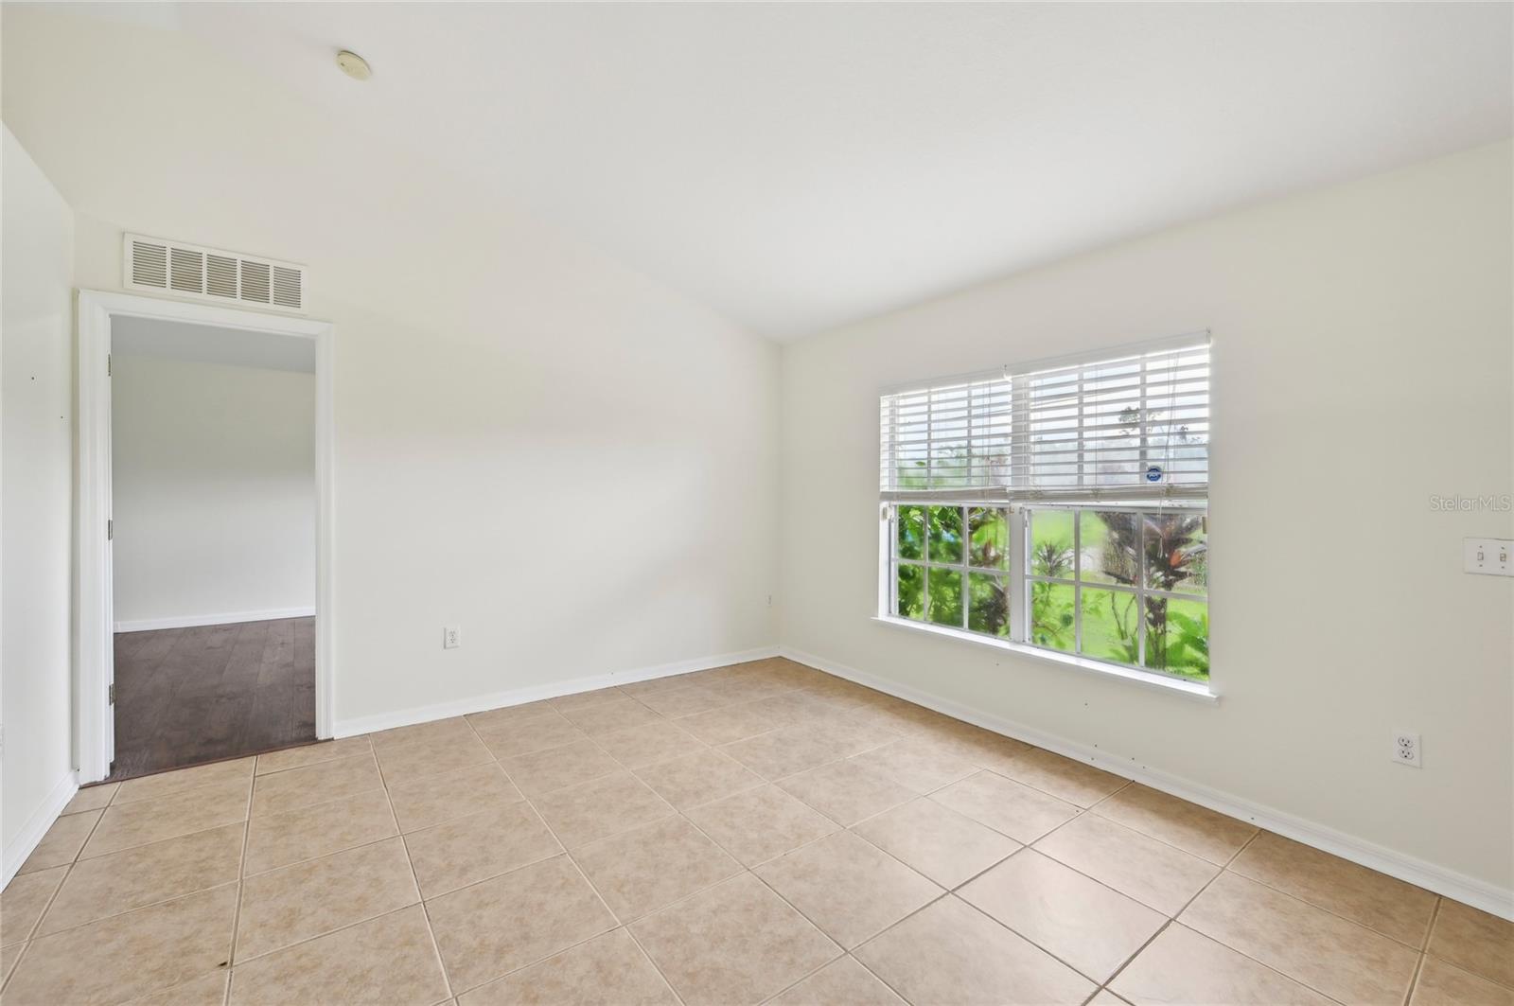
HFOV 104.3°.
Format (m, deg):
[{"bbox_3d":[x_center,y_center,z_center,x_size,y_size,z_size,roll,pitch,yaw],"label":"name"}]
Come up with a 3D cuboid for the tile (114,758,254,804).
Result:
[{"bbox_3d":[-2.509,1.225,2.598,0.450,0.010,0.280,1,-1,-36],"label":"tile"}]

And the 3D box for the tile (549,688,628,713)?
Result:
[{"bbox_3d":[-1.049,1.241,3.705,0.455,0.010,0.265,0,0,-36],"label":"tile"}]

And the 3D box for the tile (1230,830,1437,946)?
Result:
[{"bbox_3d":[1.882,1.251,1.936,0.420,0.010,0.450,1,-1,-36],"label":"tile"}]

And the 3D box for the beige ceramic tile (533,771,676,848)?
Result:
[{"bbox_3d":[-0.622,1.237,2.388,0.450,0.010,0.450,1,-1,-36],"label":"beige ceramic tile"}]

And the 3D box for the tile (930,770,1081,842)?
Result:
[{"bbox_3d":[1.025,1.253,2.448,0.448,0.011,0.448,1,0,-37],"label":"tile"}]

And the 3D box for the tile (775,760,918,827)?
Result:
[{"bbox_3d":[0.386,1.245,2.550,0.450,0.010,0.450,1,-1,-36],"label":"tile"}]

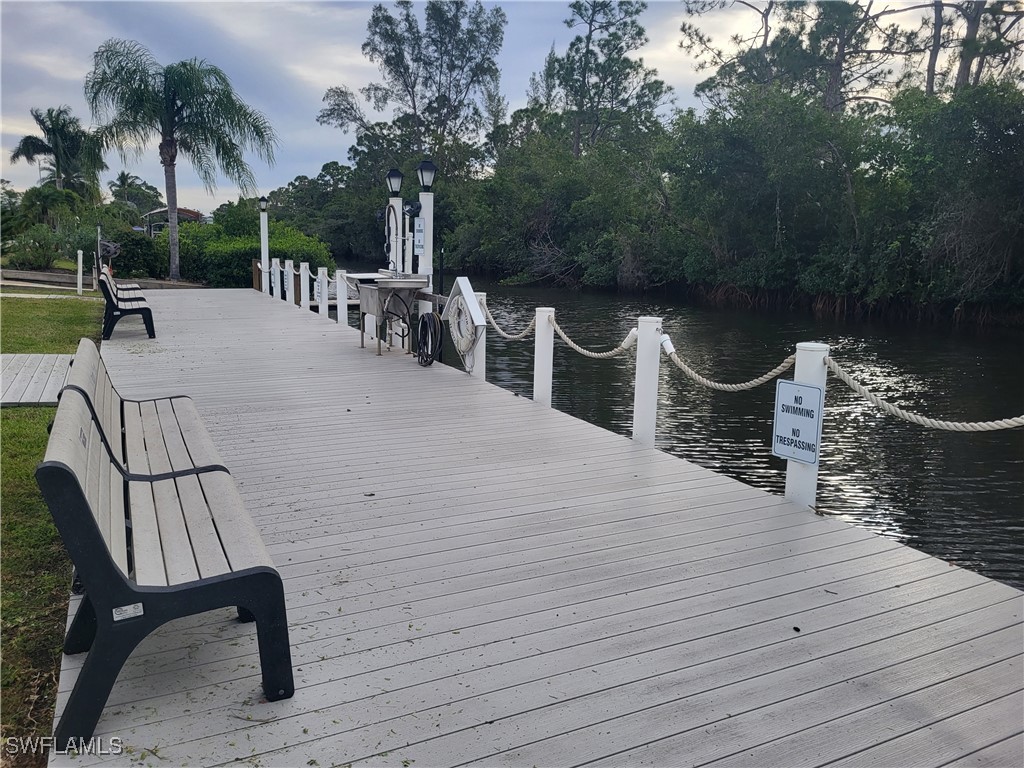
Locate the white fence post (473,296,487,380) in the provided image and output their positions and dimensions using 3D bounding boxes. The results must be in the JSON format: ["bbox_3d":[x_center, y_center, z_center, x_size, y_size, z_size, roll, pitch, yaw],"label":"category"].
[{"bbox_3d":[-0.357,-0.526,8.456,0.164,0.945,0.164,-4,11,-27],"label":"white fence post"}]

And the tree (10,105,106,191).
[{"bbox_3d":[-24.194,-10.792,41.312,5.200,8.190,5.200,-5,12,-29],"label":"tree"}]

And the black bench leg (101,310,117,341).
[{"bbox_3d":[-5.763,-0.839,11.005,0.190,0.410,0.065,-5,12,-26],"label":"black bench leg"}]

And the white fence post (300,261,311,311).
[{"bbox_3d":[-4.351,-2.067,16.196,0.167,0.952,0.167,-4,11,-27],"label":"white fence post"}]

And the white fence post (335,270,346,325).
[{"bbox_3d":[-2.989,-1.522,13.561,0.164,0.931,0.164,-4,11,-27],"label":"white fence post"}]

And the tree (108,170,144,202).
[{"bbox_3d":[-37.180,-16.682,74.483,3.780,7.547,3.780,-4,11,-27],"label":"tree"}]

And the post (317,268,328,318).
[{"bbox_3d":[-3.579,-1.737,14.581,0.172,0.900,0.172,-5,12,-26],"label":"post"}]

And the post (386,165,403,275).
[{"bbox_3d":[-1.575,-1.699,10.448,0.240,2.400,0.240,-5,12,-26],"label":"post"}]

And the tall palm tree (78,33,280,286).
[{"bbox_3d":[-9.618,-6.311,22.129,5.438,6.615,5.438,-4,11,-27],"label":"tall palm tree"}]

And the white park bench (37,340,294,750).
[{"bbox_3d":[-1.652,0.363,3.538,0.677,0.851,2.914,-4,11,-27],"label":"white park bench"}]

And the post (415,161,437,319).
[{"bbox_3d":[-1.073,-1.530,9.549,0.250,2.410,0.250,-5,12,-26],"label":"post"}]

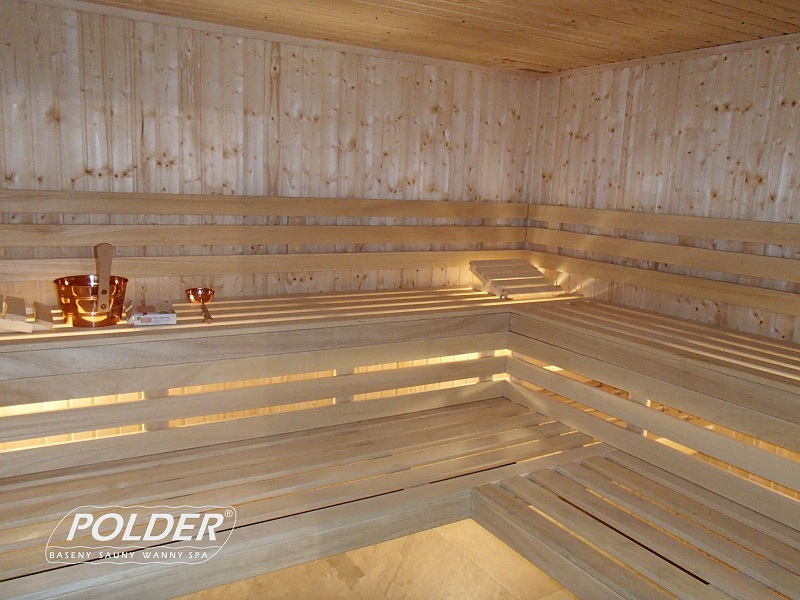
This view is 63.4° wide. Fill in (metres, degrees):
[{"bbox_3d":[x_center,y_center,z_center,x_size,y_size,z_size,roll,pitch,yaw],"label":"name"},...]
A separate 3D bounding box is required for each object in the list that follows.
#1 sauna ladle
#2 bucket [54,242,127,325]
[{"bbox_3d":[-0.778,0.020,2.567,0.116,0.059,0.443,-1,11,-21],"label":"sauna ladle"},{"bbox_3d":[-1.083,-0.063,2.288,0.238,0.294,0.273,-7,13,-42],"label":"bucket"}]

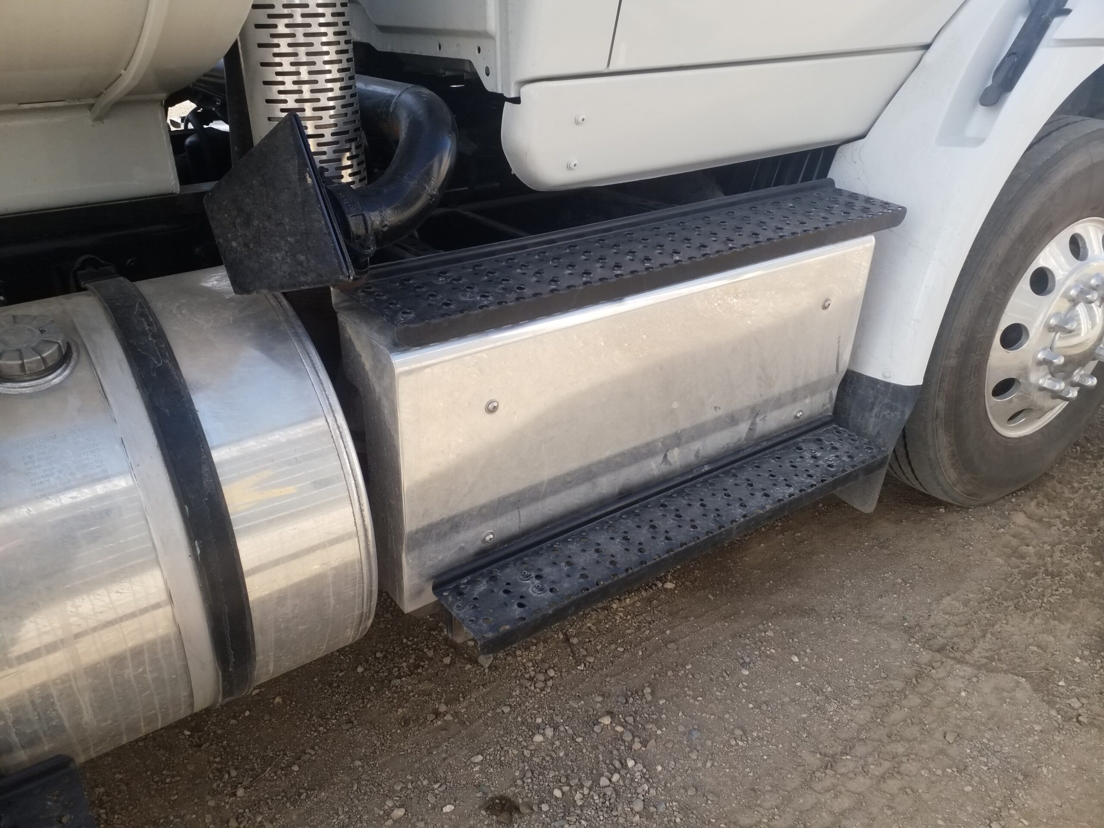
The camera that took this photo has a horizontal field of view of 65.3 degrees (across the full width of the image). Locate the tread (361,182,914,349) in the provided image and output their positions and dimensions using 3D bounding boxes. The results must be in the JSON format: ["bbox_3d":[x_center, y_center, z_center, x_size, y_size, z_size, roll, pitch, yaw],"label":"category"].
[{"bbox_3d":[0.196,-0.296,1.495,1.121,0.056,0.185,-18,34,-31],"label":"tread"}]

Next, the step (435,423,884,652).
[{"bbox_3d":[0.254,0.184,1.586,0.986,0.056,0.145,-18,34,-31],"label":"step"}]

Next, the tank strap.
[{"bbox_3d":[-0.547,0.146,1.254,0.050,0.638,0.509,-18,31,-31],"label":"tank strap"}]

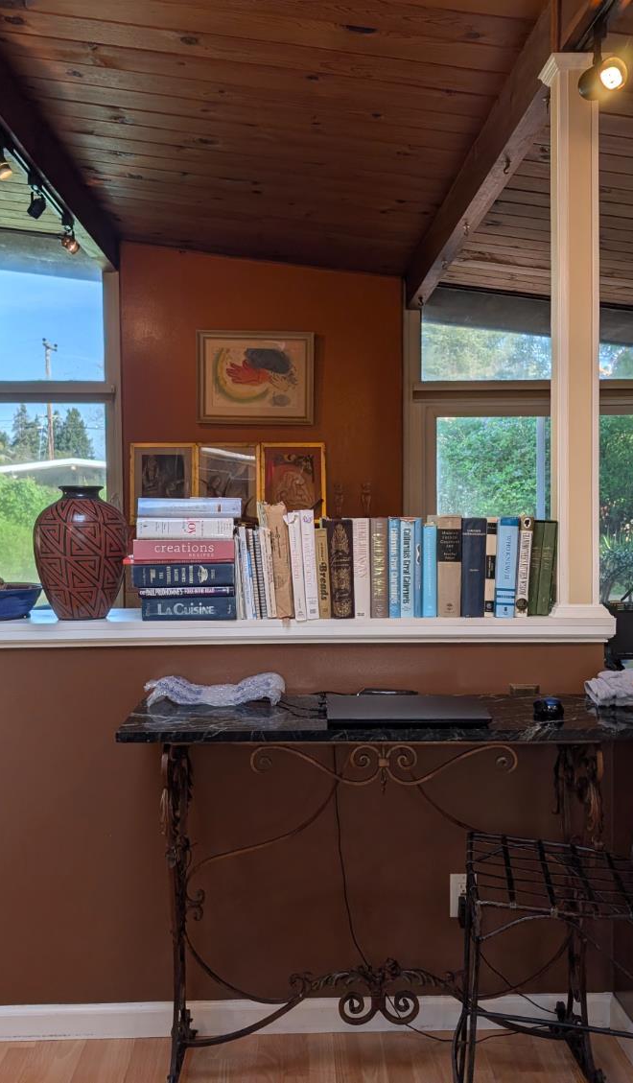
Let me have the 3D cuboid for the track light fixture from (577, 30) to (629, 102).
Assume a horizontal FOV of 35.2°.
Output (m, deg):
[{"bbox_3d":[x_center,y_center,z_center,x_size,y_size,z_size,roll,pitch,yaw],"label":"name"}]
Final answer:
[{"bbox_3d":[0.679,-1.133,2.380,0.085,0.155,0.115,-1,2,-24],"label":"track light fixture"}]

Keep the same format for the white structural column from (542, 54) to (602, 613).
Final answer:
[{"bbox_3d":[0.678,-0.525,2.638,0.146,1.434,0.146,0,2,-2],"label":"white structural column"}]

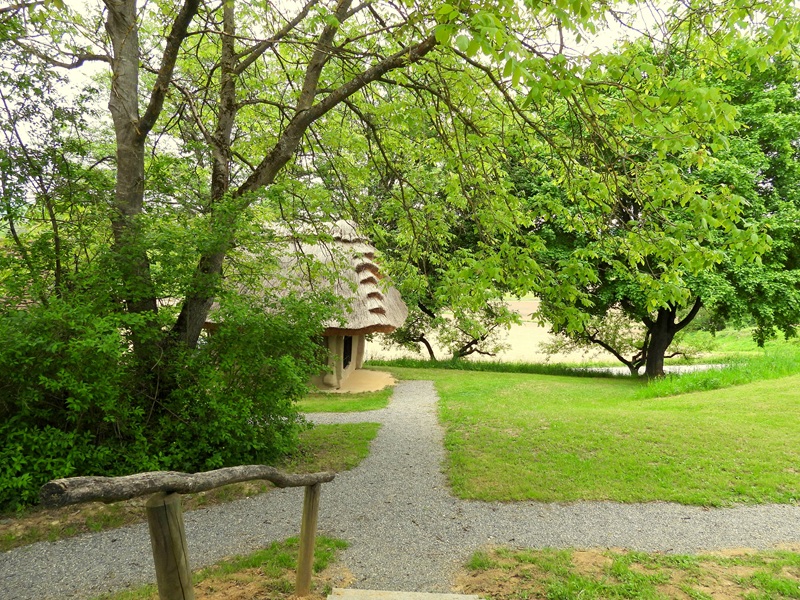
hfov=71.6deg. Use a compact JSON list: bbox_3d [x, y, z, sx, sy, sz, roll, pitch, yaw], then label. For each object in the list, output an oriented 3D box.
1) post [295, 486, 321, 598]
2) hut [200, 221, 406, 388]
[{"bbox_3d":[-0.713,1.864,4.300,0.120,0.870,0.120,5,1,0],"label":"post"},{"bbox_3d":[-2.870,-0.050,17.400,6.000,4.850,4.800,0,2,7],"label":"hut"}]

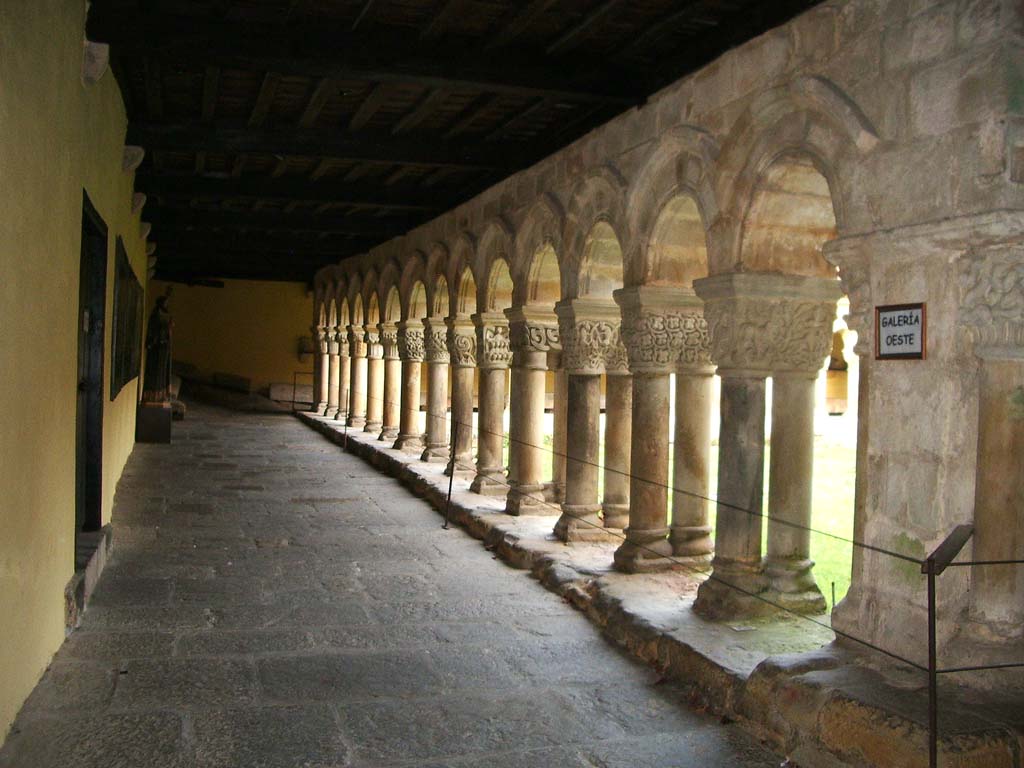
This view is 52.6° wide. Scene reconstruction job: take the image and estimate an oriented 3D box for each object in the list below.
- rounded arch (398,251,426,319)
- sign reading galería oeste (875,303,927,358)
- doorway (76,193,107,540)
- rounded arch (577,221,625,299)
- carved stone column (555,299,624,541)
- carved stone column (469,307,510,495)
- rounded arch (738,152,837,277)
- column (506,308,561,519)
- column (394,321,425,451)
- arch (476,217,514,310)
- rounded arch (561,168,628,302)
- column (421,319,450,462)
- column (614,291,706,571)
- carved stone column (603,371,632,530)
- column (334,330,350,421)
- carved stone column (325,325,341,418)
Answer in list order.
[{"bbox_3d":[-1.175,-1.343,14.447,0.409,0.944,1.383,1,1,-17],"label":"rounded arch"},{"bbox_3d":[1.502,-0.204,4.020,0.022,0.216,0.310,1,1,-16],"label":"sign reading galería oeste"},{"bbox_3d":[-2.919,-0.047,6.990,0.171,2.255,1.472,1,1,-16],"label":"doorway"},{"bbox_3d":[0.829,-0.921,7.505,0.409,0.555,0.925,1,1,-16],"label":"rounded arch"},{"bbox_3d":[0.693,0.286,8.131,0.633,1.850,0.419,1,1,-16],"label":"carved stone column"},{"bbox_3d":[-0.073,0.193,10.569,0.605,1.786,0.434,1,1,-16],"label":"carved stone column"},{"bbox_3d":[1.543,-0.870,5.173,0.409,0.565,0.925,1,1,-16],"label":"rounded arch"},{"bbox_3d":[0.311,0.231,9.190,0.605,1.796,0.434,1,1,-16],"label":"column"},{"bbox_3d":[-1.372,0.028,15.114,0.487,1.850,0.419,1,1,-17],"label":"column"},{"bbox_3d":[0.076,-1.137,9.947,0.511,0.873,1.383,1,1,-16],"label":"arch"},{"bbox_3d":[0.836,-1.105,7.550,0.409,0.915,1.188,1,1,-16],"label":"rounded arch"},{"bbox_3d":[-0.821,0.074,13.235,0.605,1.787,0.434,1,1,-16],"label":"column"},{"bbox_3d":[1.039,0.298,6.955,0.633,1.850,0.419,1,1,-16],"label":"column"},{"bbox_3d":[0.856,0.518,8.130,0.302,1.241,0.302,1,1,-16],"label":"carved stone column"},{"bbox_3d":[-3.292,-0.214,20.726,0.419,1.850,0.380,1,1,-17],"label":"column"},{"bbox_3d":[-3.682,-0.254,21.665,0.419,1.850,0.380,1,1,-17],"label":"carved stone column"}]

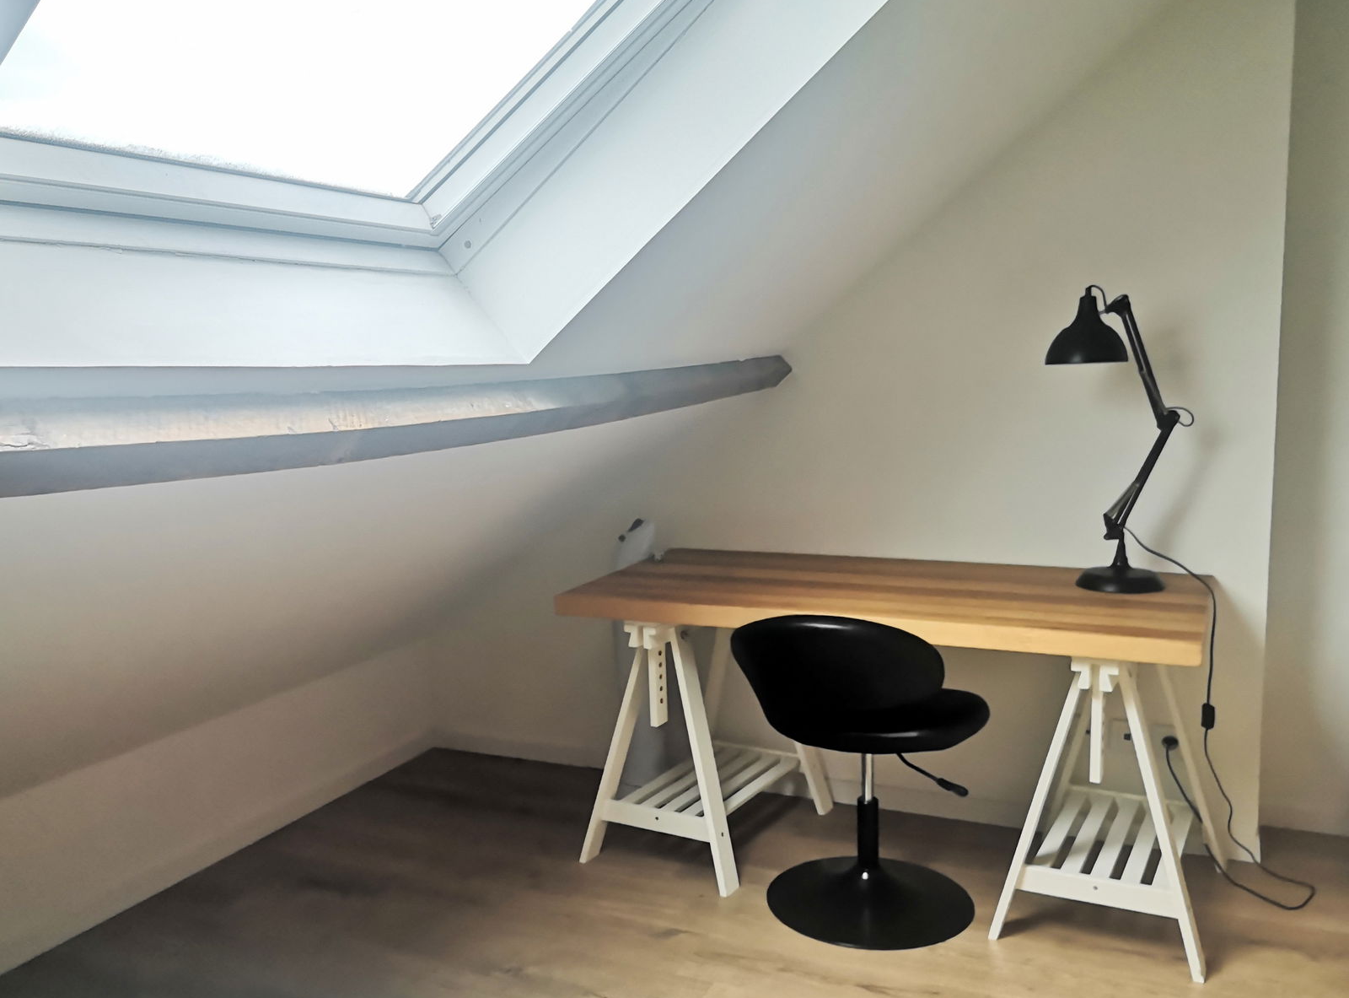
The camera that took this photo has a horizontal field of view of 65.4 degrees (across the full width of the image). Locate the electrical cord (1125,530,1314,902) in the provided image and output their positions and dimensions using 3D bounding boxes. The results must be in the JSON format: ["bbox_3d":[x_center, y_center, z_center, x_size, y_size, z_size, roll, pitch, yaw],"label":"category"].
[{"bbox_3d":[1.428,0.545,2.767,0.470,0.910,0.350,1,7,26],"label":"electrical cord"}]

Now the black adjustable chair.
[{"bbox_3d":[0.498,0.639,2.668,0.580,0.800,0.590,3,8,37],"label":"black adjustable chair"}]

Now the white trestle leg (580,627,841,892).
[{"bbox_3d":[0.105,0.648,3.102,0.465,0.710,0.700,2,8,32],"label":"white trestle leg"}]

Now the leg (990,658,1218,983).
[{"bbox_3d":[1.115,0.669,2.645,0.465,0.710,0.700,2,7,31],"label":"leg"}]

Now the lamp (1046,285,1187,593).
[{"bbox_3d":[1.173,-0.167,2.802,0.349,0.802,0.230,1,7,26],"label":"lamp"}]

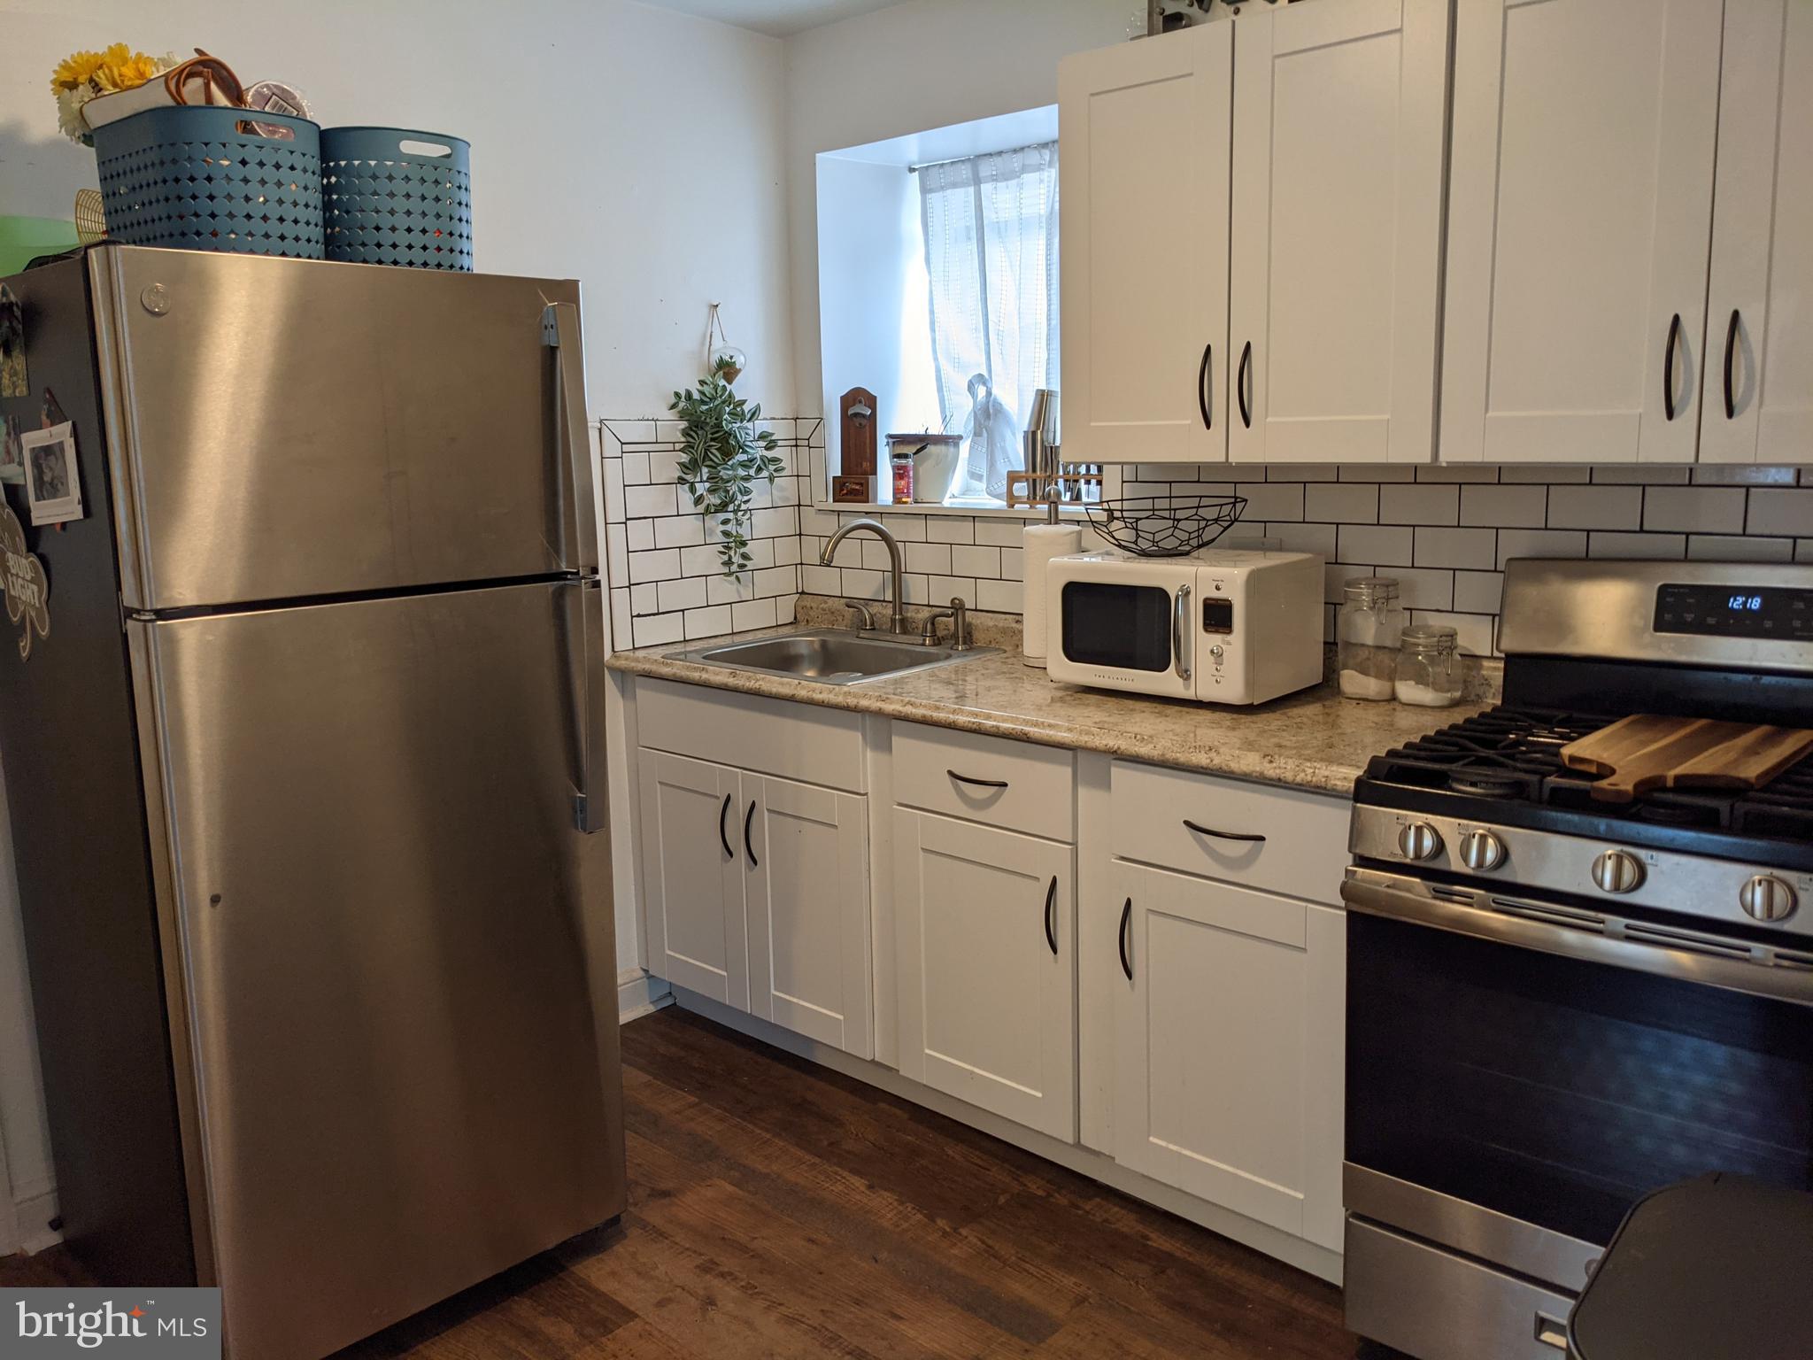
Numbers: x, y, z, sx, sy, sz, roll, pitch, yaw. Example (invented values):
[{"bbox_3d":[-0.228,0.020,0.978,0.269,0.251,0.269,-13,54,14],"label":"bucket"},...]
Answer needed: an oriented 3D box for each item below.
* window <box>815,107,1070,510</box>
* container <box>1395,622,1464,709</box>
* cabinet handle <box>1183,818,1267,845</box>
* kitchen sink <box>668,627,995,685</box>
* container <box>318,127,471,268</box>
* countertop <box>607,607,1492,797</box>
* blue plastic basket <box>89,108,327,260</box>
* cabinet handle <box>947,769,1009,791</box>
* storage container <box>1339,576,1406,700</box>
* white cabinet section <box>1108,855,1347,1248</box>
[{"bbox_3d":[0.216,-0.881,3.504,0.890,0.890,0.320,8,14,42],"label":"window"},{"bbox_3d":[0.972,-0.023,2.631,0.110,0.138,0.113,0,10,6],"label":"container"},{"bbox_3d":[0.510,0.249,2.300,0.147,0.014,0.030,8,14,43],"label":"cabinet handle"},{"bbox_3d":[-0.178,0.017,3.382,0.635,0.170,0.560,8,14,42],"label":"kitchen sink"},{"bbox_3d":[-0.901,-0.787,2.430,0.330,0.250,0.250,8,14,42],"label":"container"},{"bbox_3d":[0.192,-0.030,3.028,1.905,0.125,0.645,8,14,42],"label":"countertop"},{"bbox_3d":[-1.038,-0.714,2.143,0.325,0.228,0.245,7,13,39],"label":"blue plastic basket"},{"bbox_3d":[0.127,0.188,2.653,0.147,0.014,0.030,8,14,43],"label":"cabinet handle"},{"bbox_3d":[0.888,-0.075,2.696,0.110,0.222,0.113,0,10,6],"label":"storage container"},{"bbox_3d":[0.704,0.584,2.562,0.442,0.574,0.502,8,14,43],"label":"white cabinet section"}]

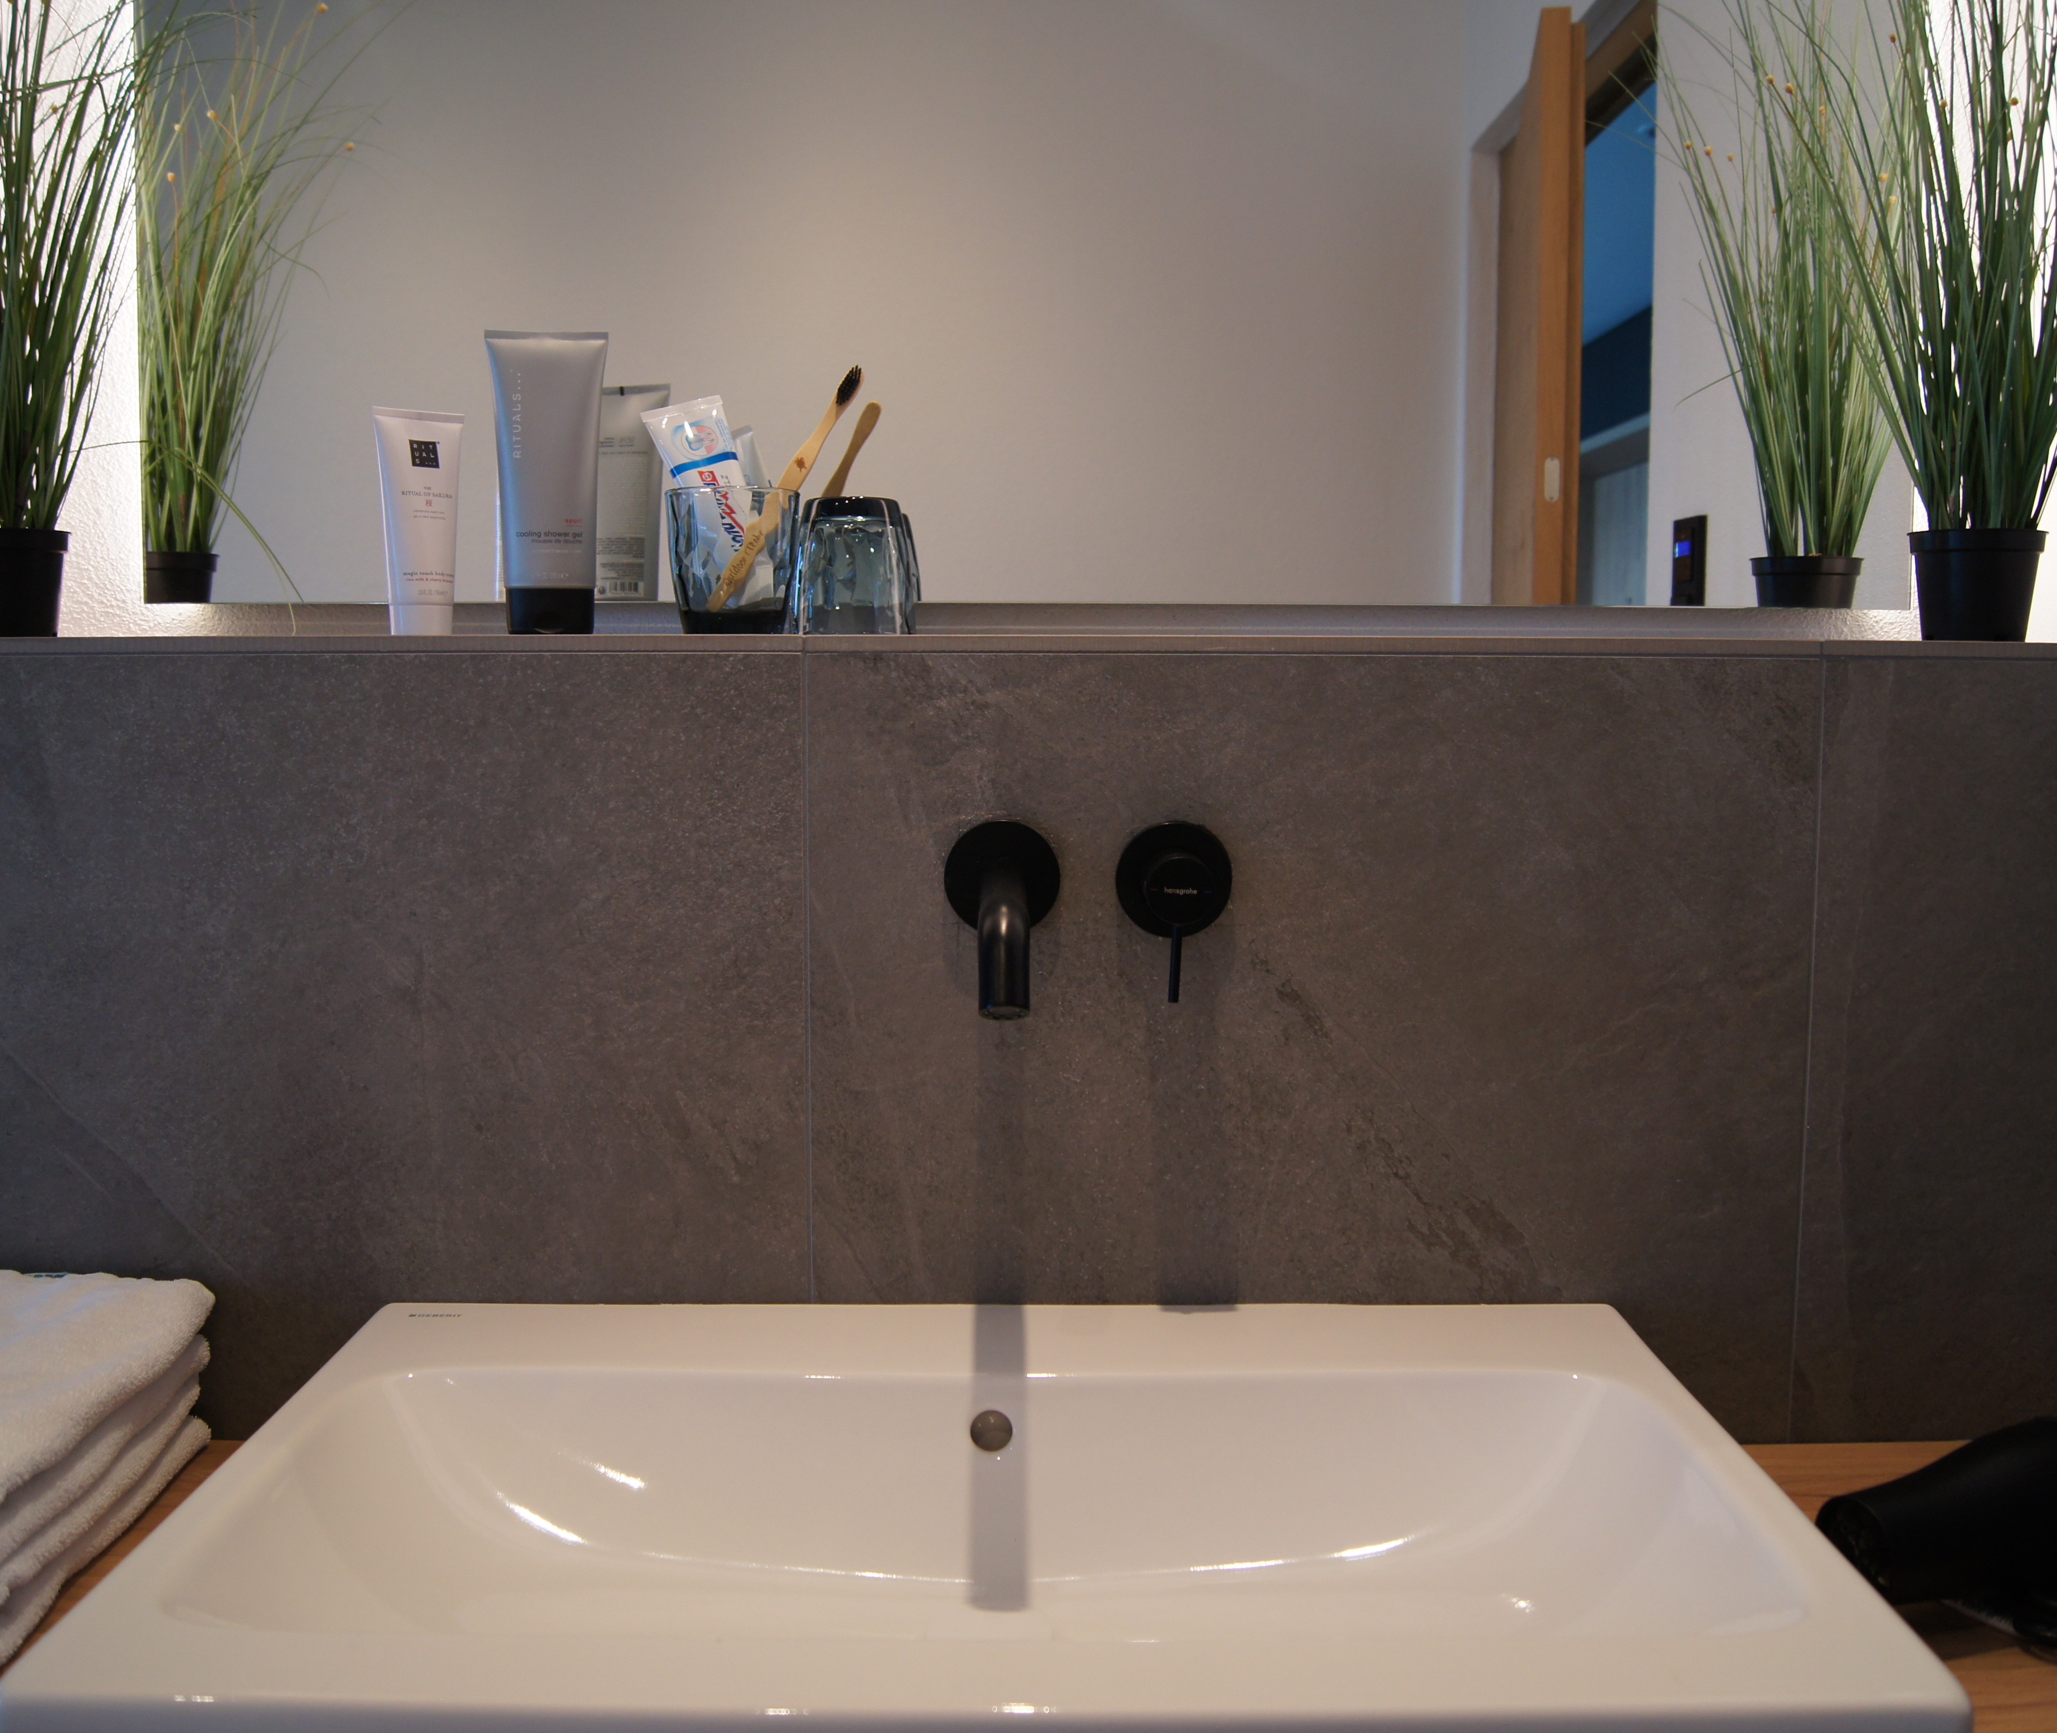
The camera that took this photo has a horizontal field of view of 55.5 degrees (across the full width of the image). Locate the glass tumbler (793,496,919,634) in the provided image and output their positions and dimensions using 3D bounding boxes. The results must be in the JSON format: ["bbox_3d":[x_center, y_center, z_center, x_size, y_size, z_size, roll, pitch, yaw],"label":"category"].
[{"bbox_3d":[-0.115,-0.193,1.275,0.083,0.088,0.083,0,6,0],"label":"glass tumbler"}]

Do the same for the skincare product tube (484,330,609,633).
[{"bbox_3d":[-0.297,-0.237,1.216,0.075,0.188,0.044,-1,6,-10],"label":"skincare product tube"}]

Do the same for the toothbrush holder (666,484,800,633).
[{"bbox_3d":[-0.181,-0.185,1.204,0.080,0.087,0.080,0,6,0],"label":"toothbrush holder"}]

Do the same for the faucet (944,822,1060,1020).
[{"bbox_3d":[-0.015,0.025,1.062,0.069,0.083,0.222,0,6,0],"label":"faucet"}]

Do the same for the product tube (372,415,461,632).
[{"bbox_3d":[-0.373,-0.210,1.202,0.056,0.137,0.038,-4,7,-33],"label":"product tube"}]

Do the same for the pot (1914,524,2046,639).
[{"bbox_3d":[0.580,-0.169,1.195,0.076,0.065,0.076,0,6,0],"label":"pot"}]

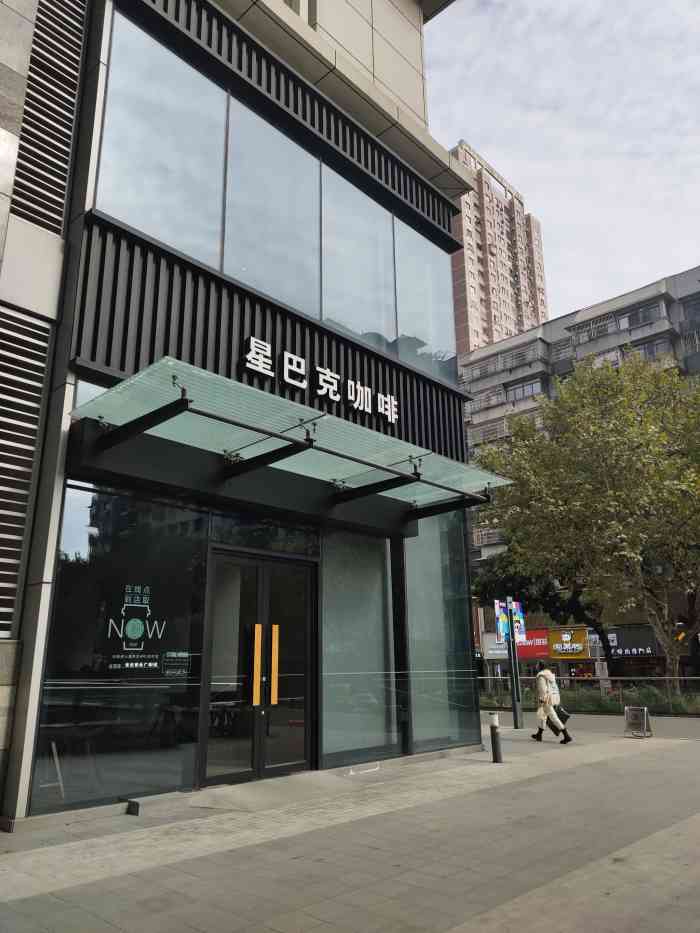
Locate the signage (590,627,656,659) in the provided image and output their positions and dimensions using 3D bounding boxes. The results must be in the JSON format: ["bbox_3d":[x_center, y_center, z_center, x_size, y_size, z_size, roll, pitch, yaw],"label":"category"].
[{"bbox_3d":[16.089,10.392,36.612,0.200,1.881,3.990,16,-25,-42],"label":"signage"}]

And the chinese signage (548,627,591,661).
[{"bbox_3d":[13.750,11.069,38.908,0.200,1.843,2.774,16,-25,-42],"label":"chinese signage"}]

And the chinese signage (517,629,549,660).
[{"bbox_3d":[11.931,11.662,40.673,0.200,1.843,2.432,16,-25,-42],"label":"chinese signage"}]

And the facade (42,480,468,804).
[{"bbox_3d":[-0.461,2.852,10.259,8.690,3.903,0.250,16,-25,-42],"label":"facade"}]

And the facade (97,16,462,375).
[{"bbox_3d":[-0.649,-4.690,12.758,8.966,3.934,0.250,16,-25,-42],"label":"facade"}]

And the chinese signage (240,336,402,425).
[{"bbox_3d":[-0.353,-1.460,11.378,3.731,0.645,0.120,16,-25,-42],"label":"chinese signage"}]

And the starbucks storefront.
[{"bbox_3d":[0.342,2.179,9.519,8.809,4.693,2.588,16,-25,-42],"label":"starbucks storefront"}]

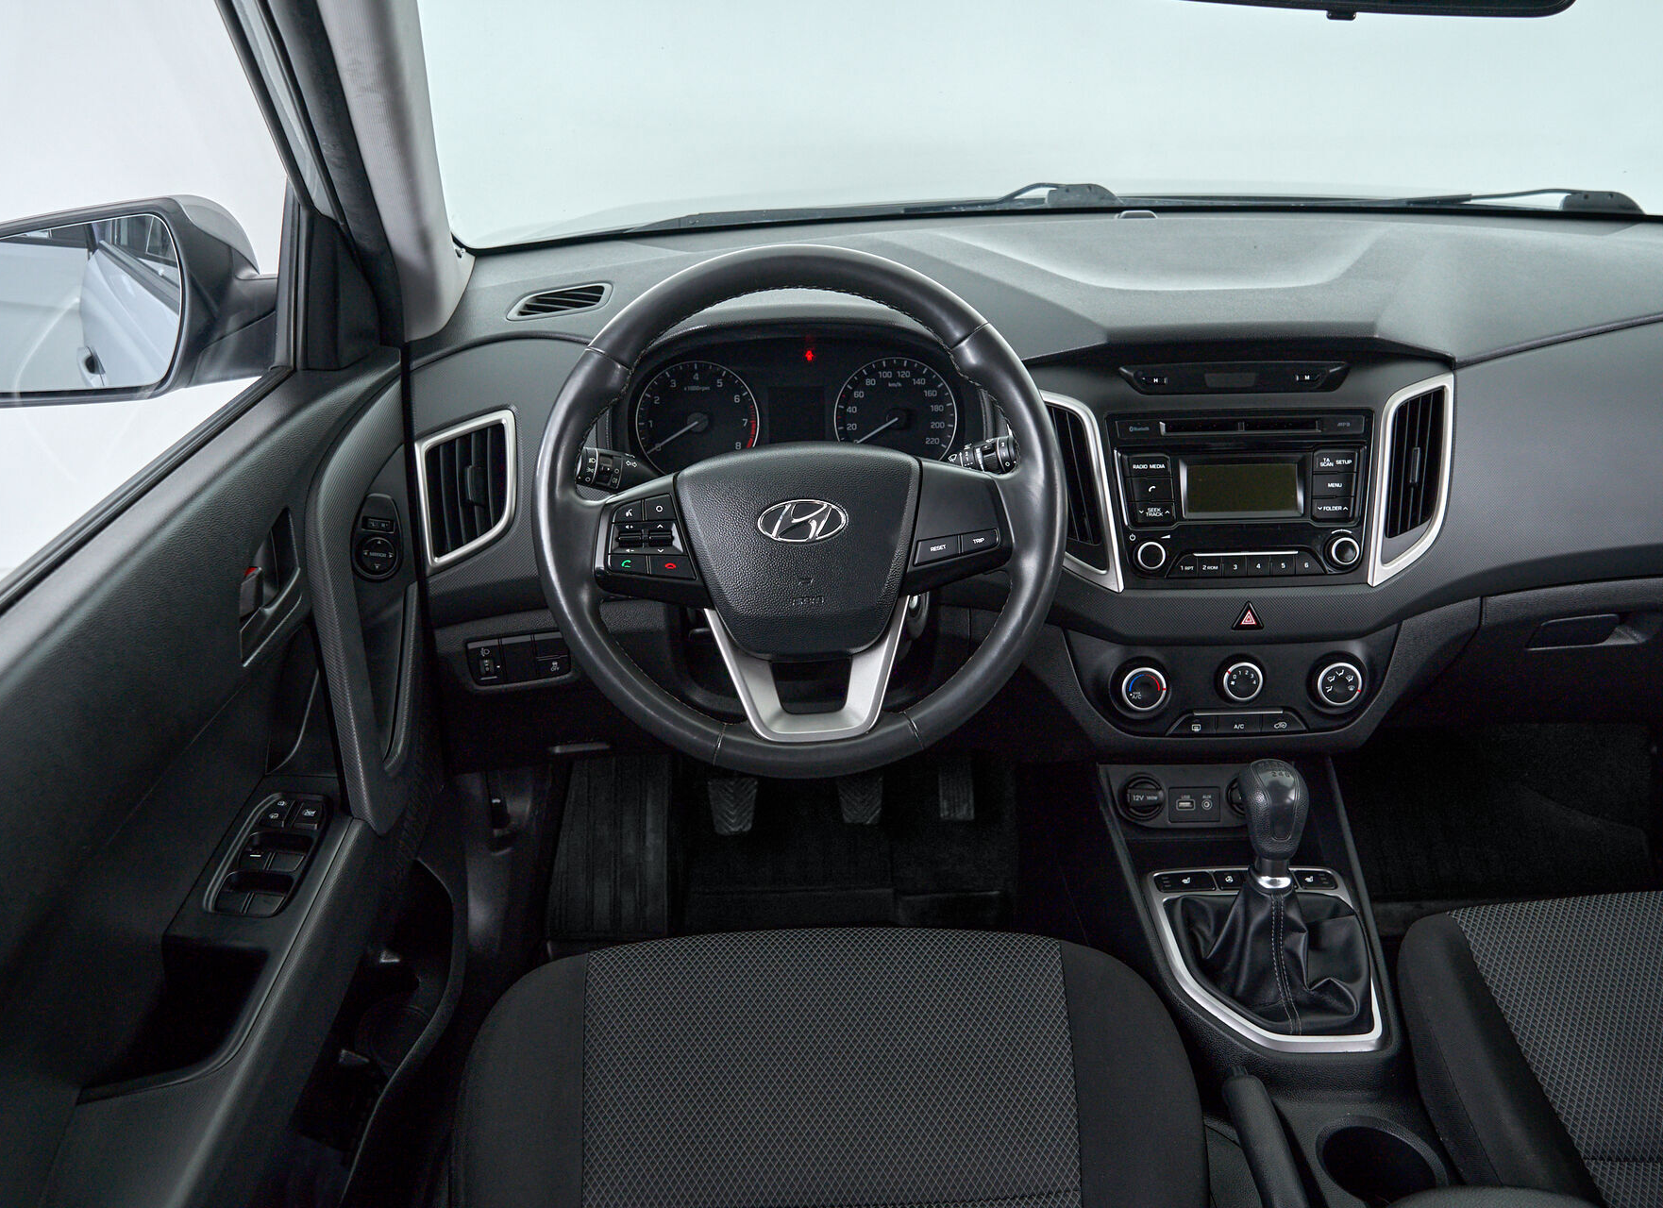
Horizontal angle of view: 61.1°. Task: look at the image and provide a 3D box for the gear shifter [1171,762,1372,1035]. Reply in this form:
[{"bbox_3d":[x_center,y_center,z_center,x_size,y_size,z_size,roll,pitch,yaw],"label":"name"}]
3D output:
[{"bbox_3d":[0.342,0.204,1.026,0.150,0.180,0.128,-1,35,-1],"label":"gear shifter"}]

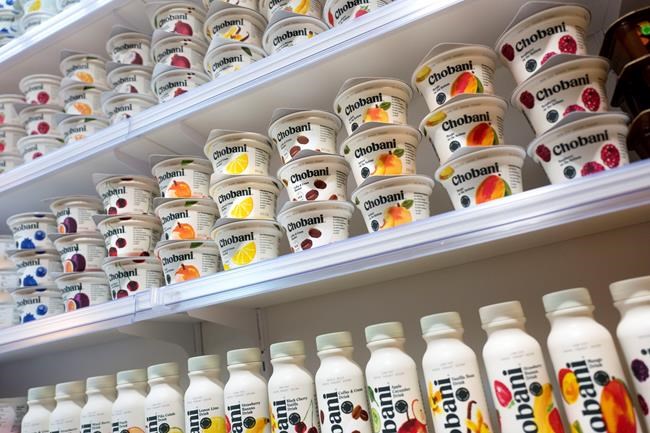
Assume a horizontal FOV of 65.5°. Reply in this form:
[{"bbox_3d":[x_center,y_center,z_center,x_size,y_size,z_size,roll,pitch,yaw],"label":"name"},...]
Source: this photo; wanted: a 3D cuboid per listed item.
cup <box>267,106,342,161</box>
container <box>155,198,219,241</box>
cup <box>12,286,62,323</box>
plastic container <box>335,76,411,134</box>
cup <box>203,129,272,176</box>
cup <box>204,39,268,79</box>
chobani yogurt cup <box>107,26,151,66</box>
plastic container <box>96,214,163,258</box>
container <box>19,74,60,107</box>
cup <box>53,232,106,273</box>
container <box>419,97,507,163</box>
[{"bbox_3d":[-0.021,-0.085,0.645,0.097,0.058,0.097,-8,-16,-2],"label":"cup"},{"bbox_3d":[-0.191,0.020,0.707,0.097,0.058,0.097,-8,-16,-2],"label":"container"},{"bbox_3d":[-0.450,0.153,0.804,0.096,0.058,0.100,-12,-19,13],"label":"cup"},{"bbox_3d":[0.062,-0.111,0.599,0.097,0.058,0.097,-8,-16,-2],"label":"plastic container"},{"bbox_3d":[-0.109,-0.063,0.674,0.097,0.058,0.097,-13,-16,15],"label":"cup"},{"bbox_3d":[-0.130,-0.214,0.762,0.096,0.063,0.096,-8,-16,-2],"label":"cup"},{"bbox_3d":[-0.332,-0.271,0.891,0.096,0.063,0.096,-8,-16,-2],"label":"chobani yogurt cup"},{"bbox_3d":[-0.278,0.043,0.730,0.096,0.058,0.100,-7,-19,-2],"label":"plastic container"},{"bbox_3d":[-0.526,-0.220,0.963,0.096,0.063,0.096,-8,-16,-2],"label":"container"},{"bbox_3d":[-0.363,0.066,0.779,0.096,0.063,0.096,-17,-18,25],"label":"cup"},{"bbox_3d":[0.154,-0.078,0.542,0.096,0.058,0.100,-13,-19,14],"label":"container"}]

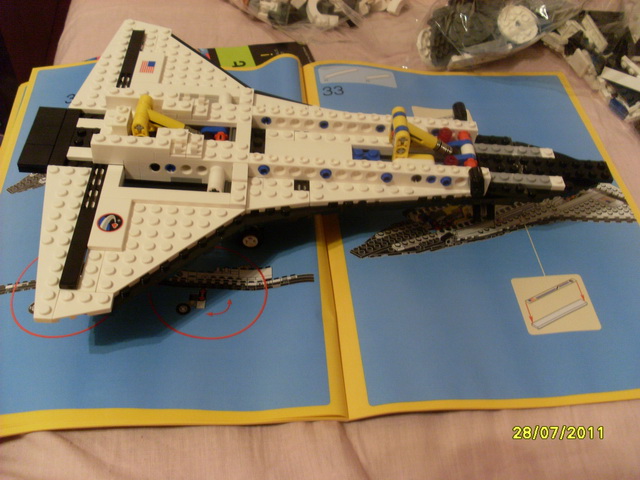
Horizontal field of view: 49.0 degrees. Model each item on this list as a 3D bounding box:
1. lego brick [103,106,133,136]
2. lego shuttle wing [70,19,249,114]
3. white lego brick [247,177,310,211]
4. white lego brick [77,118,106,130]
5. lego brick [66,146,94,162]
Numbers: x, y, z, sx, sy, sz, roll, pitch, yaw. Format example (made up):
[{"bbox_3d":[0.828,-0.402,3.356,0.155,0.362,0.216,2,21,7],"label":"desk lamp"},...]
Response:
[{"bbox_3d":[-0.112,-0.064,0.387,0.014,0.011,0.017,3,48,-4],"label":"lego brick"},{"bbox_3d":[-0.092,-0.107,0.436,0.103,0.009,0.097,3,48,-4],"label":"lego shuttle wing"},{"bbox_3d":[-0.022,-0.023,0.370,0.032,0.005,0.023,3,48,-4],"label":"white lego brick"},{"bbox_3d":[-0.127,-0.064,0.394,0.016,0.003,0.008,3,48,-4],"label":"white lego brick"},{"bbox_3d":[-0.126,-0.045,0.378,0.016,0.003,0.008,3,48,-4],"label":"lego brick"}]

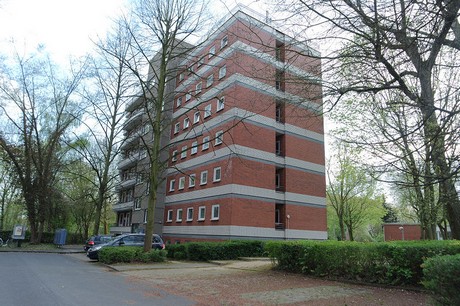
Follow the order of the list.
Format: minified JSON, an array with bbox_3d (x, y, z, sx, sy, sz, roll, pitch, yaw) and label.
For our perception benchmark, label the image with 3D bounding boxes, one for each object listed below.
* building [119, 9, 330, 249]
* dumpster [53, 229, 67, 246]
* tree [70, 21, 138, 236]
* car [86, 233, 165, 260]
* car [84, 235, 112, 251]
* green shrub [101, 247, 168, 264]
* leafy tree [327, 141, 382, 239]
[{"bbox_3d":[-3.461,-0.565,35.856,11.220,22.110,26.320,12,-18,-33],"label":"building"},{"bbox_3d":[-12.880,6.519,23.303,0.940,1.370,0.840,12,-18,-33],"label":"dumpster"},{"bbox_3d":[-10.505,-2.524,27.707,5.800,21.980,5.800,12,-18,-33],"label":"tree"},{"bbox_3d":[-5.963,5.539,17.955,4.250,1.530,1.760,12,-18,-33],"label":"car"},{"bbox_3d":[-8.260,6.860,22.632,4.150,1.440,1.750,12,-18,-33],"label":"car"},{"bbox_3d":[-5.267,5.501,16.577,3.450,0.830,1.150,12,-18,-33],"label":"green shrub"},{"bbox_3d":[12.071,4.762,31.678,5.800,10.970,5.800,12,-18,-33],"label":"leafy tree"}]

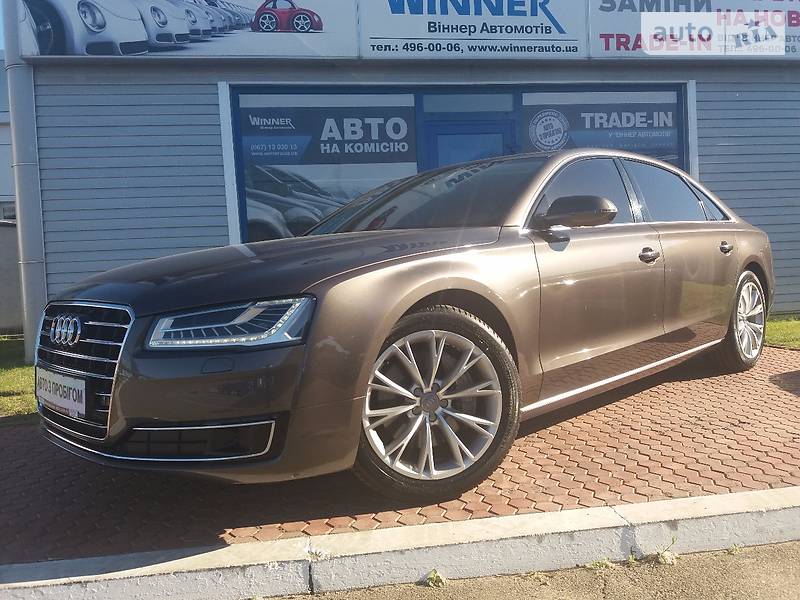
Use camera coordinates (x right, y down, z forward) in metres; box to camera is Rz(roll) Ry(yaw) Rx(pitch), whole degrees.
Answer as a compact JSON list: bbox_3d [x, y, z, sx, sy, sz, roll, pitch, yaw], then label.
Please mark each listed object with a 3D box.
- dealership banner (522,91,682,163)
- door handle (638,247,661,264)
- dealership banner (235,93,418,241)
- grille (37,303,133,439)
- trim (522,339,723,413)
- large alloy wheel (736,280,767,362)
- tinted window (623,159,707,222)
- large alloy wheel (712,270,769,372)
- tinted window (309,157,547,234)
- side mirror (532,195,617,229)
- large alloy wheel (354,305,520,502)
[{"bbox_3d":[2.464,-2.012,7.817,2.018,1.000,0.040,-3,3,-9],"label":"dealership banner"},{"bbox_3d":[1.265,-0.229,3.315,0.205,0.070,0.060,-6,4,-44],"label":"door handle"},{"bbox_3d":[-0.750,-1.323,7.321,1.981,2.000,0.040,-3,3,-9],"label":"dealership banner"},{"bbox_3d":[-1.153,0.232,2.307,0.130,0.460,0.850,-6,4,-44],"label":"grille"},{"bbox_3d":[1.286,0.350,3.351,2.200,0.045,0.040,-7,5,-44],"label":"trim"},{"bbox_3d":[2.343,0.142,4.533,0.540,0.540,0.220,-6,4,-44],"label":"large alloy wheel"},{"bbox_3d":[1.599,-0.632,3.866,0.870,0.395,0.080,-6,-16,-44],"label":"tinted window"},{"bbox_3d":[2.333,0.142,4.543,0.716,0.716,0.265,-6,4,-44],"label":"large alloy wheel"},{"bbox_3d":[0.160,-0.542,3.574,1.380,0.140,0.770,0,38,46],"label":"tinted window"},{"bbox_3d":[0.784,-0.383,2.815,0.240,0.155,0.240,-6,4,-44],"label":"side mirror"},{"bbox_3d":[0.079,0.363,2.376,0.716,0.716,0.265,-4,3,-19],"label":"large alloy wheel"}]

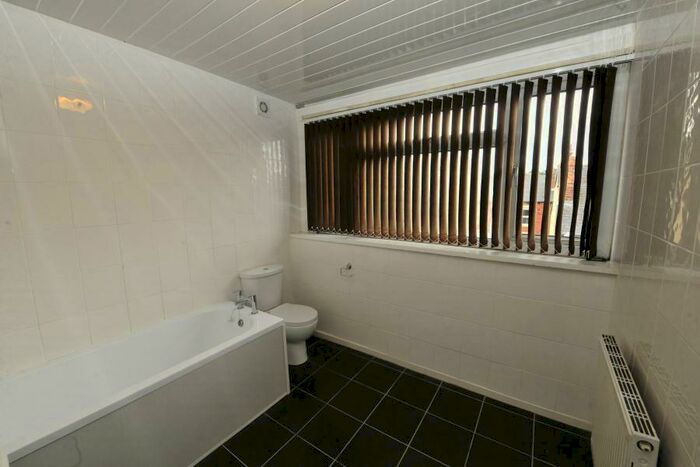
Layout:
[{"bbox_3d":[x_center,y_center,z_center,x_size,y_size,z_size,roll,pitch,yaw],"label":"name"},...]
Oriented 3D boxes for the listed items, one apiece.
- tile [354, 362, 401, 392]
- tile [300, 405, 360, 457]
[{"bbox_3d":[0.229,1.169,2.219,0.299,0.012,0.299,4,10,34],"label":"tile"},{"bbox_3d":[-0.116,1.246,1.726,0.299,0.012,0.299,4,10,34],"label":"tile"}]

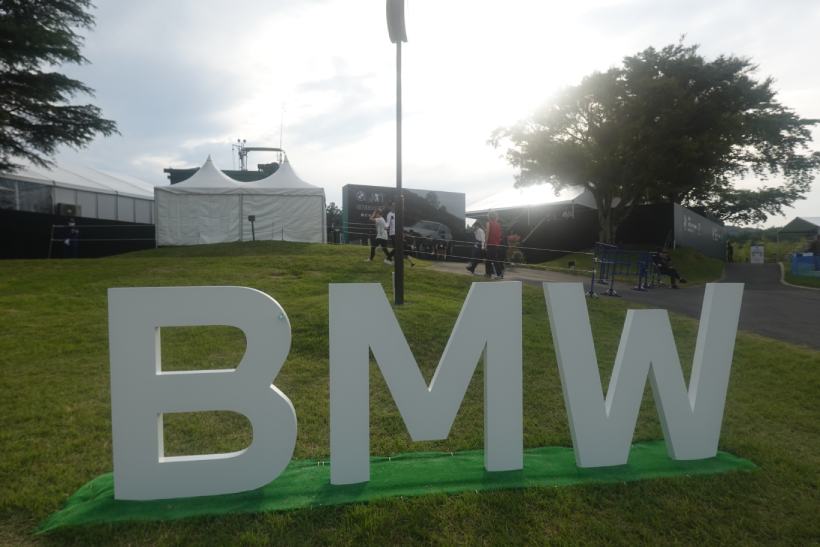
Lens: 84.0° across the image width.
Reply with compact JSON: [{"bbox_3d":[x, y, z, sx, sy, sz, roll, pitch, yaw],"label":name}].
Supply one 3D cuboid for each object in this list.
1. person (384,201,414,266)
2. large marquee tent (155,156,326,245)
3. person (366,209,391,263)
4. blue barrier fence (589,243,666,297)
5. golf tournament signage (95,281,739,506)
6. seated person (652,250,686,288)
[{"bbox_3d":[-0.268,-1.063,12.200,0.750,1.740,0.520,0,2,15],"label":"person"},{"bbox_3d":[-8.060,-3.607,22.865,7.500,4.760,3.750,-1,2,-8],"label":"large marquee tent"},{"bbox_3d":[-0.878,-1.048,12.900,0.720,1.550,0.500,0,2,15],"label":"person"},{"bbox_3d":[5.419,-0.087,11.300,0.850,1.120,2.800,2,3,45],"label":"blue barrier fence"},{"bbox_3d":[0.290,0.661,2.869,3.996,1.200,0.080,-1,2,-8],"label":"golf tournament signage"},{"bbox_3d":[7.830,-0.151,13.800,1.000,1.250,0.580,0,2,12],"label":"seated person"}]

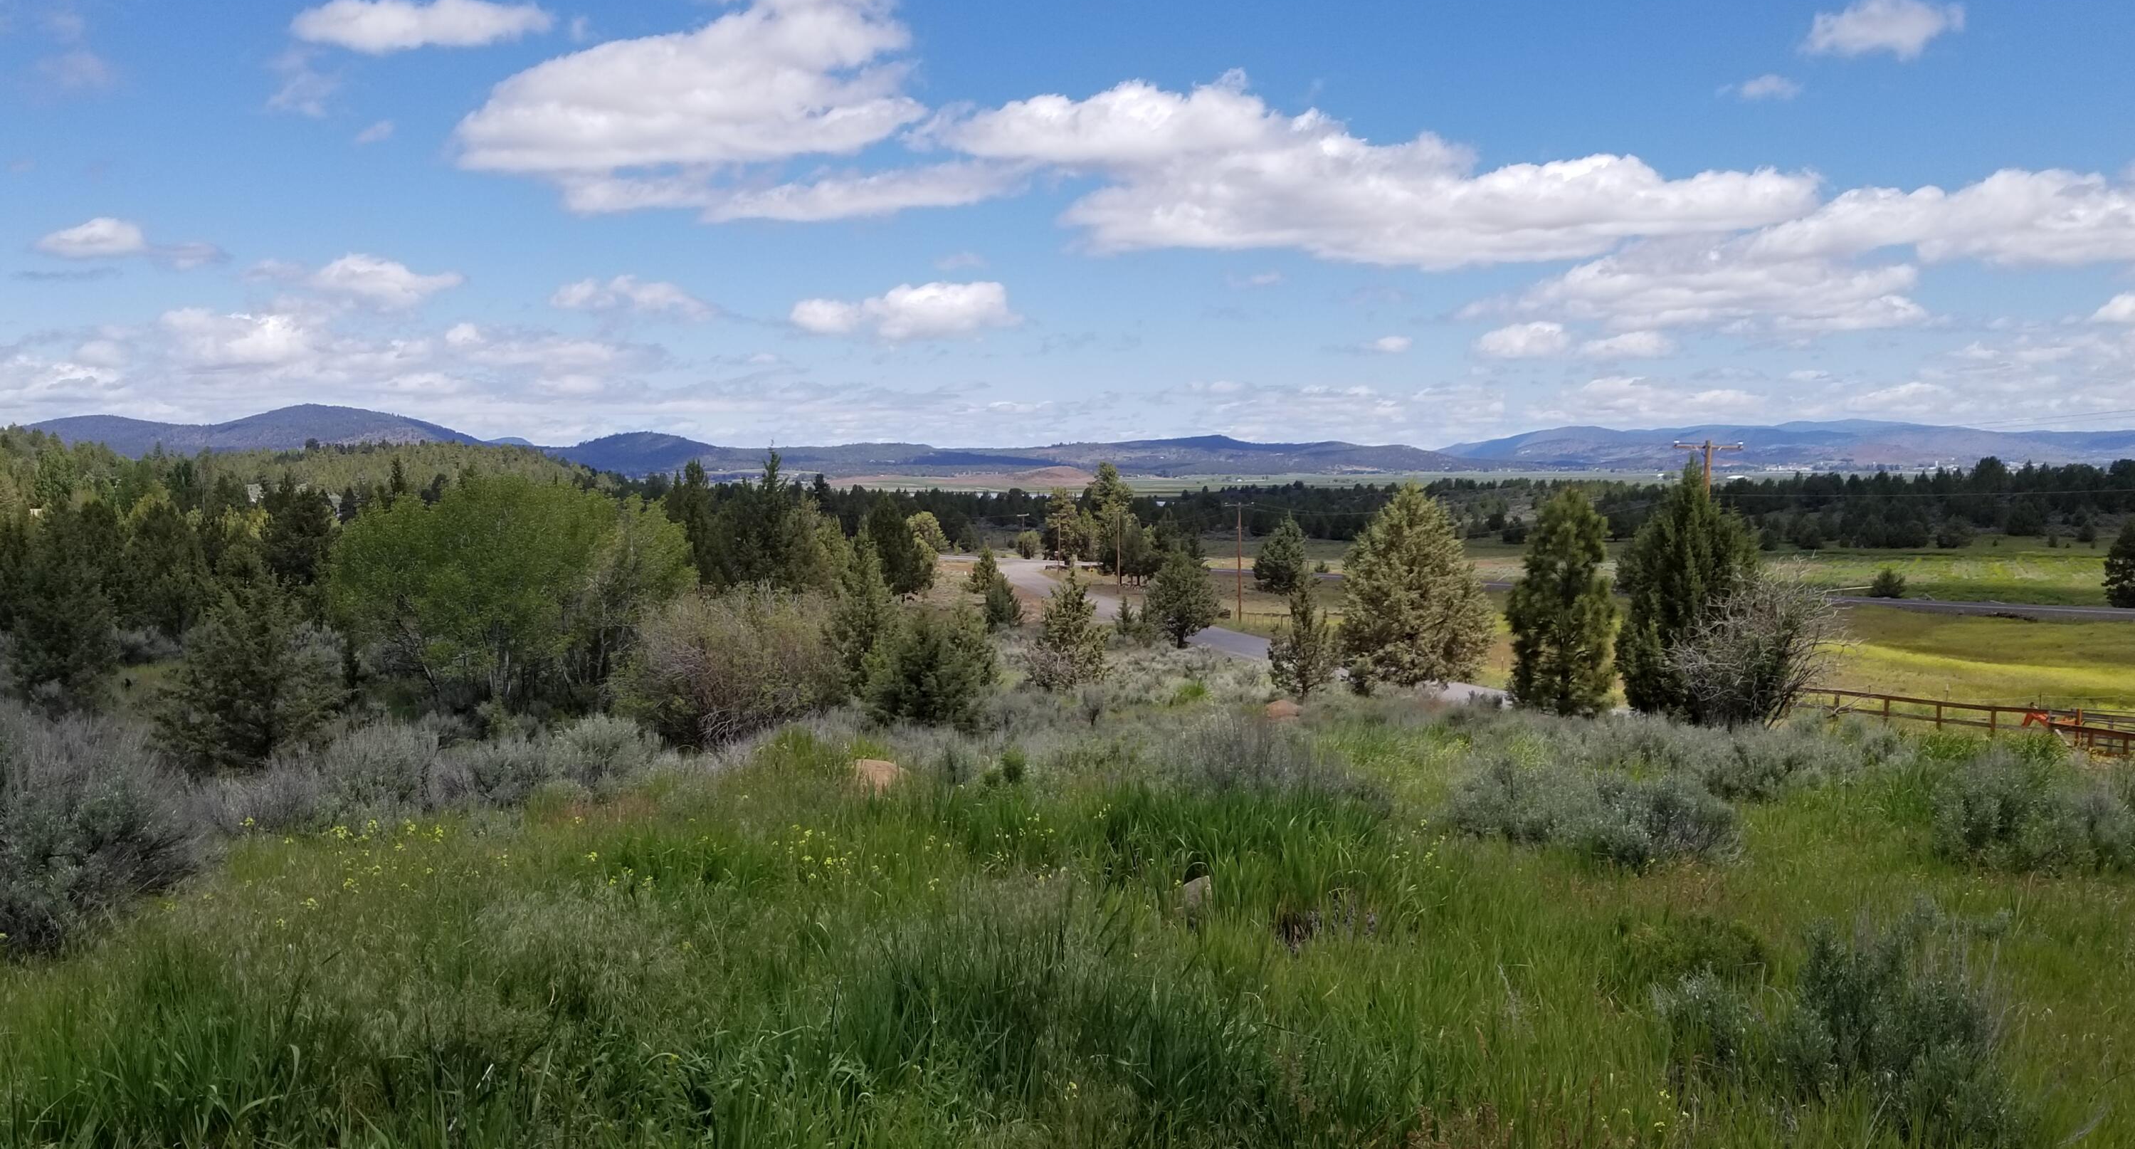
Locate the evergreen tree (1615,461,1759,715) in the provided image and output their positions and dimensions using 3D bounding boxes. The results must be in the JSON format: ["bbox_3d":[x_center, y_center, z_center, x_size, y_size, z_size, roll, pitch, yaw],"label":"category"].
[{"bbox_3d":[18.934,0.484,49.000,4.250,7.950,4.250,0,4,0],"label":"evergreen tree"}]

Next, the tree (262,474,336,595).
[{"bbox_3d":[-45.553,-2.372,95.000,4.310,7.210,4.310,0,4,0],"label":"tree"}]

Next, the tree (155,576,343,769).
[{"bbox_3d":[-13.265,1.596,26.000,2.940,3.160,2.940,0,4,0],"label":"tree"}]

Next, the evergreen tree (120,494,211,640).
[{"bbox_3d":[-34.824,-0.161,62.000,3.320,5.550,3.320,0,4,0],"label":"evergreen tree"}]

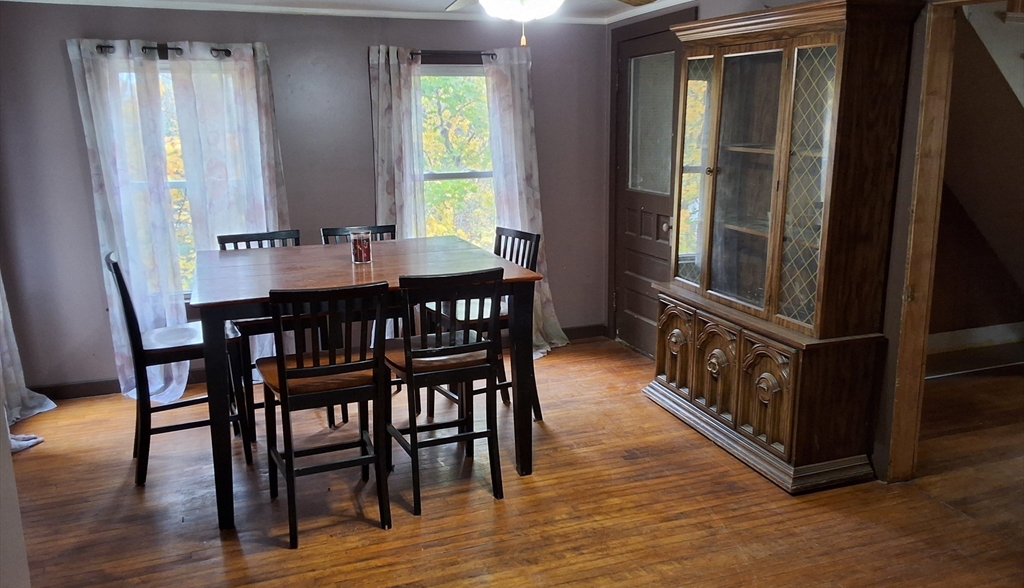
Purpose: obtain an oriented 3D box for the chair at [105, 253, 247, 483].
[{"bbox_3d":[-1.528,0.299,3.814,0.515,0.980,0.450,-7,13,-29],"label":"chair"}]

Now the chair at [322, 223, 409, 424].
[{"bbox_3d":[-0.765,0.150,4.502,0.450,0.980,0.510,-4,12,-15],"label":"chair"}]

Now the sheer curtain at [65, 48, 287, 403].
[{"bbox_3d":[-1.826,-0.413,4.753,1.100,2.000,0.200,-5,12,-20],"label":"sheer curtain"}]

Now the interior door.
[{"bbox_3d":[0.886,-0.603,5.378,0.050,2.060,0.820,-5,12,-20],"label":"interior door"}]

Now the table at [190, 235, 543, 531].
[{"bbox_3d":[-0.749,0.297,3.971,1.375,0.906,1.385,-5,12,-19],"label":"table"}]

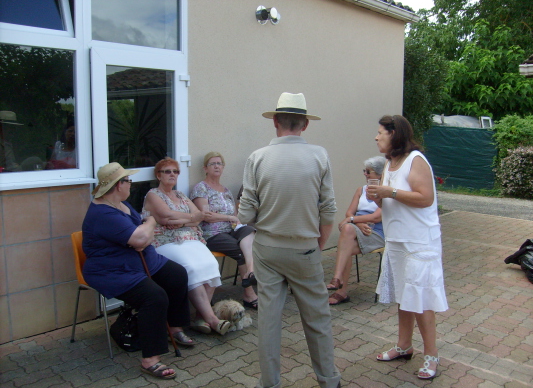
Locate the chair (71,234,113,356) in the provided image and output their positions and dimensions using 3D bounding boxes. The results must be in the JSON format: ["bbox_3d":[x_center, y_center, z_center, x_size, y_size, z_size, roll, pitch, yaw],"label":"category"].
[{"bbox_3d":[-1.057,0.660,3.820,0.530,0.790,0.480,5,9,37],"label":"chair"}]

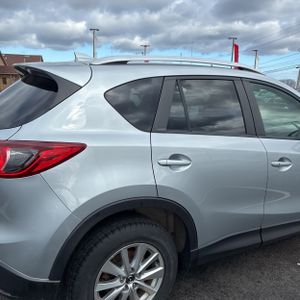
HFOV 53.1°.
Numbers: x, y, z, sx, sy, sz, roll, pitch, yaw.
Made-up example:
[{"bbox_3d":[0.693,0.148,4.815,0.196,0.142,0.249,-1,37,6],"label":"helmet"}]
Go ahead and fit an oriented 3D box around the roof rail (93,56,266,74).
[{"bbox_3d":[0.281,-0.609,2.121,1.480,0.088,0.060,-6,11,-29],"label":"roof rail"}]

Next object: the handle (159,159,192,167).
[{"bbox_3d":[0.152,0.077,1.790,0.228,0.040,0.050,1,8,-30],"label":"handle"}]

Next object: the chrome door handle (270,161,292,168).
[{"bbox_3d":[1.005,0.105,2.288,0.226,0.040,0.050,1,8,-30],"label":"chrome door handle"}]

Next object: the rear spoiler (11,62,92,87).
[{"bbox_3d":[-0.791,-0.531,2.178,0.380,0.165,1.200,-2,9,-30],"label":"rear spoiler"}]

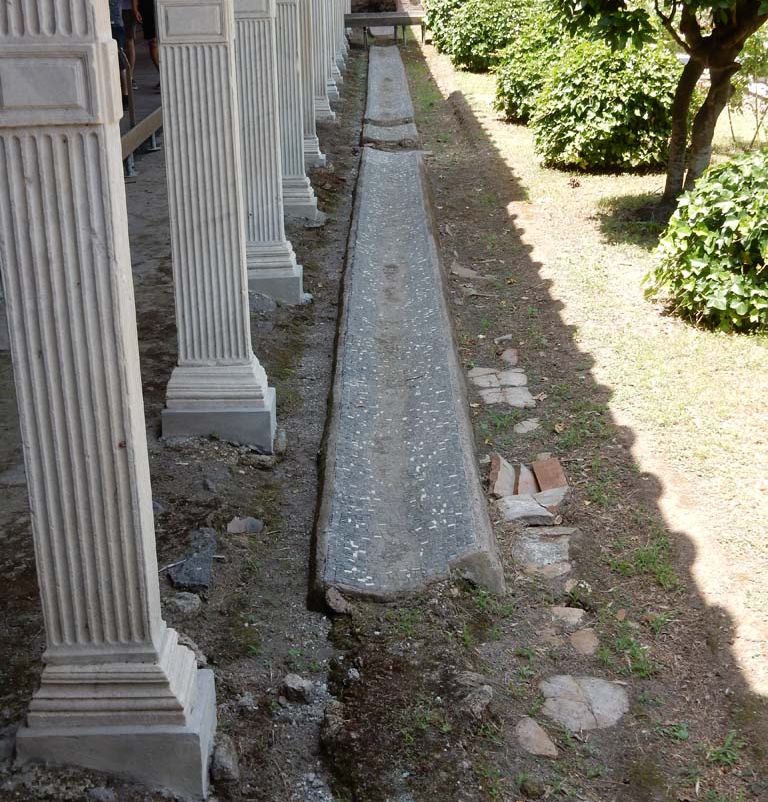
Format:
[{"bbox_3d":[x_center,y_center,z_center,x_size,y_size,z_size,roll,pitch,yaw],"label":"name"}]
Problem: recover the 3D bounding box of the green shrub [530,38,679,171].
[{"bbox_3d":[1.620,-2.200,9.240,1.100,0.880,1.050,-1,20,0],"label":"green shrub"}]

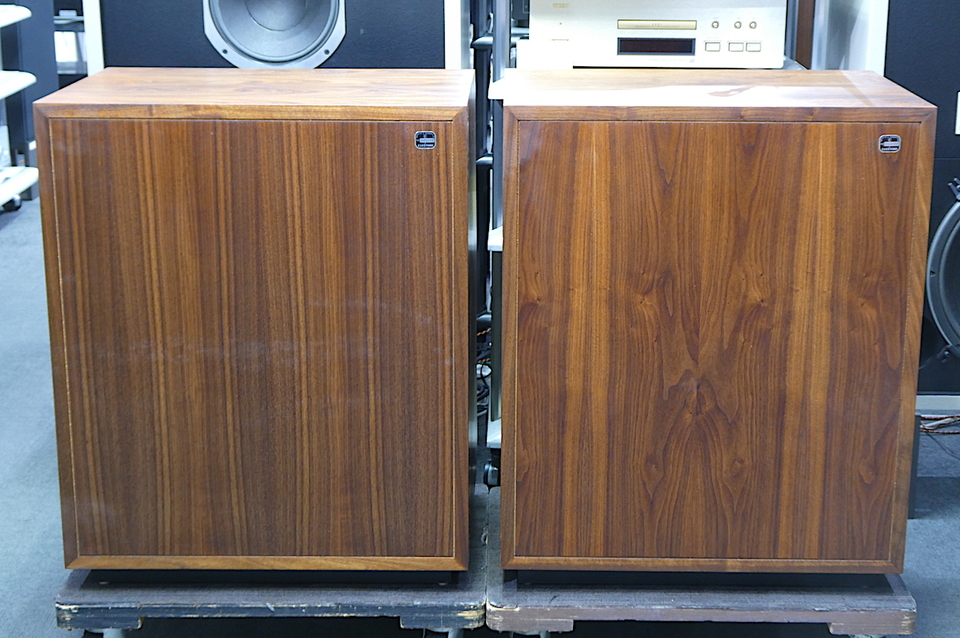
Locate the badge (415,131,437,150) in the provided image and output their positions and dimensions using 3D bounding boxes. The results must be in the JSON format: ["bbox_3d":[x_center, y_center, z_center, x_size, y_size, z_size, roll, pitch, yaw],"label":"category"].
[{"bbox_3d":[-0.069,-0.228,2.015,0.028,0.023,0.003,0,16,1],"label":"badge"}]

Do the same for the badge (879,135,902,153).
[{"bbox_3d":[0.524,-0.223,2.020,0.028,0.023,0.003,0,16,1],"label":"badge"}]

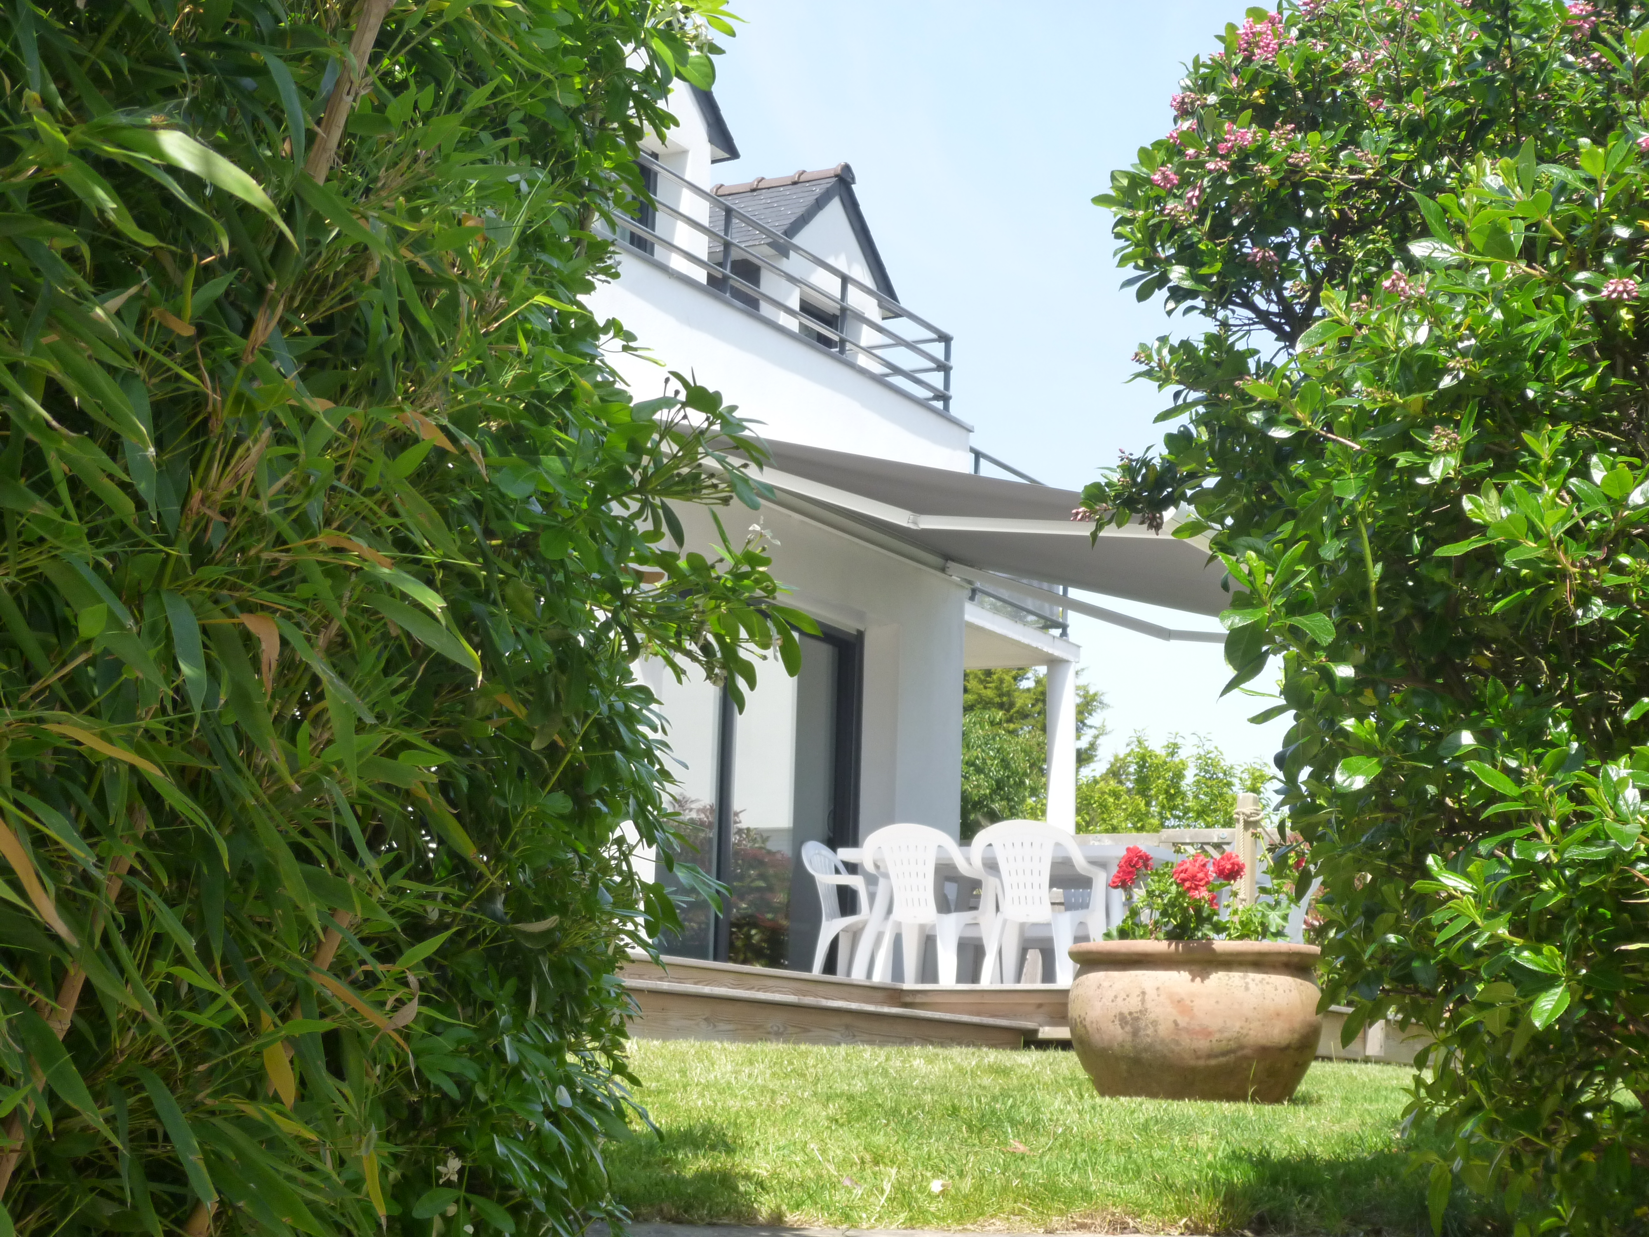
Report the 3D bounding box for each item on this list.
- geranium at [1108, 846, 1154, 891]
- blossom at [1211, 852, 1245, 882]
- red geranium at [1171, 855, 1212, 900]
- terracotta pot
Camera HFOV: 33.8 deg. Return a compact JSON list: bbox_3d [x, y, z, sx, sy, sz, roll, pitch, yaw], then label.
[{"bbox_3d":[0.649,0.525,5.720,0.093,0.089,0.081,0,-11,7],"label":"geranium"},{"bbox_3d":[0.855,0.526,5.750,0.070,0.061,0.060,0,-11,8],"label":"blossom"},{"bbox_3d":[0.768,0.538,5.670,0.084,0.091,0.082,0,-11,8],"label":"red geranium"},{"bbox_3d":[0.783,0.865,5.750,0.533,0.328,0.533,0,-11,8],"label":"terracotta pot"}]

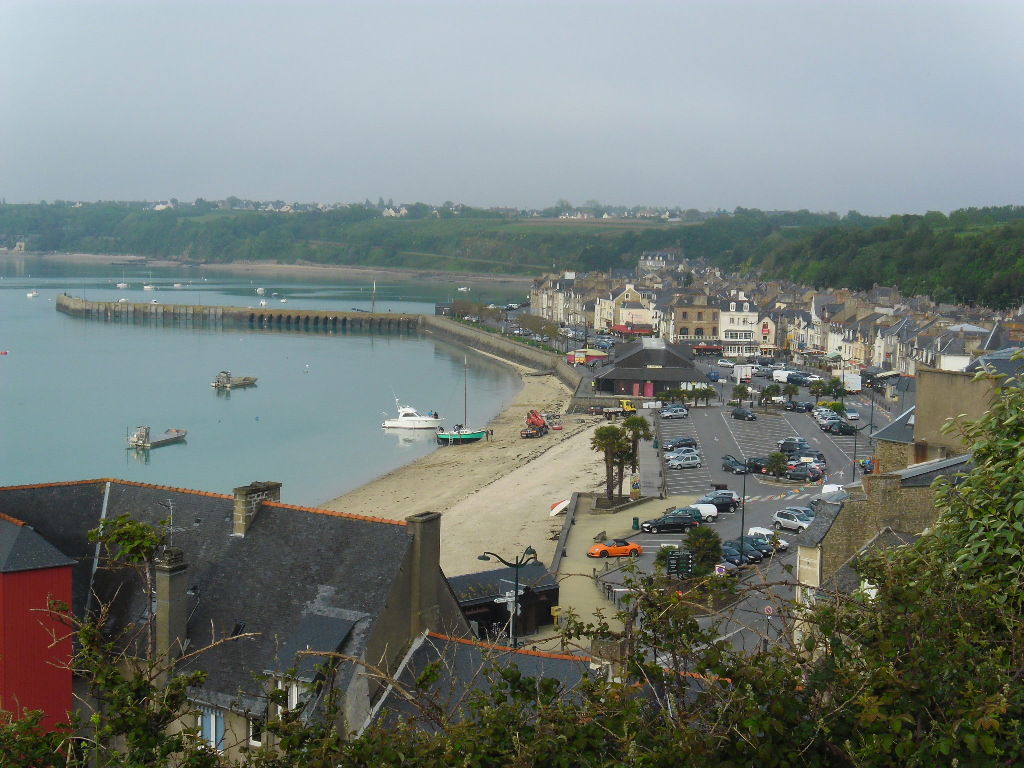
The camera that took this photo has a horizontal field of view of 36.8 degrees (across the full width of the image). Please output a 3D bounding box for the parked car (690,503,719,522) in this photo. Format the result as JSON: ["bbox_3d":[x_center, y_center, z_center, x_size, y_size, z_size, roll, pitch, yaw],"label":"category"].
[{"bbox_3d":[15.659,11.091,132.311,4.000,1.550,1.650,0,6,-10],"label":"parked car"}]

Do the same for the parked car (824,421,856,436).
[{"bbox_3d":[42.332,5.642,196.865,3.850,1.450,1.660,-1,6,-23],"label":"parked car"}]

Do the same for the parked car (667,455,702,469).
[{"bbox_3d":[18.383,8.253,163.530,3.750,1.400,1.620,-2,6,-32],"label":"parked car"}]

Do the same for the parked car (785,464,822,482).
[{"bbox_3d":[30.980,9.460,164.300,3.850,1.450,1.680,5,7,39],"label":"parked car"}]

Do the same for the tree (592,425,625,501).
[{"bbox_3d":[8.709,7.236,139.456,2.750,6.820,2.750,1,5,0],"label":"tree"}]

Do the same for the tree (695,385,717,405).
[{"bbox_3d":[29.810,1.790,235.390,3.200,3.110,3.200,1,5,4],"label":"tree"}]

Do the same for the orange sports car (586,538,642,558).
[{"bbox_3d":[8.043,12.453,117.432,4.340,1.290,1.800,0,6,-14],"label":"orange sports car"}]

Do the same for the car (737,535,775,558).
[{"bbox_3d":[19.570,13.110,124.220,1.700,1.460,3.900,-2,6,-27],"label":"car"}]

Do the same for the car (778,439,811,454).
[{"bbox_3d":[33.384,7.074,178.740,4.050,1.600,1.740,5,6,33],"label":"car"}]

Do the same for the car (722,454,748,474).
[{"bbox_3d":[24.570,8.870,169.260,1.680,1.460,3.850,-1,6,-23],"label":"car"}]

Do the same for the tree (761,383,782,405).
[{"bbox_3d":[38.810,1.890,231.000,3.200,4.060,3.200,1,5,4],"label":"tree"}]

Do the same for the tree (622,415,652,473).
[{"bbox_3d":[11.641,6.763,142.229,2.800,7.380,2.800,1,5,0],"label":"tree"}]

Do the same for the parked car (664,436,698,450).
[{"bbox_3d":[20.320,7.220,185.720,4.150,1.470,1.730,-2,6,-26],"label":"parked car"}]

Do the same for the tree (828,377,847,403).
[{"bbox_3d":[50.570,1.100,238.950,2.800,4.510,2.800,1,5,4],"label":"tree"}]

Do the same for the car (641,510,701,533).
[{"bbox_3d":[12.960,11.536,127.208,4.760,1.500,1.810,0,6,-11],"label":"car"}]

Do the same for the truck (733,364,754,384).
[{"bbox_3d":[39.975,-1.882,266.598,2.100,3.050,5.700,1,6,-8],"label":"truck"}]

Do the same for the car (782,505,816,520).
[{"bbox_3d":[24.770,11.429,131.523,1.720,1.480,4.200,-4,7,-43],"label":"car"}]

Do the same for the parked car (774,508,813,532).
[{"bbox_3d":[23.867,11.540,129.125,1.760,1.670,4.200,-4,7,-43],"label":"parked car"}]

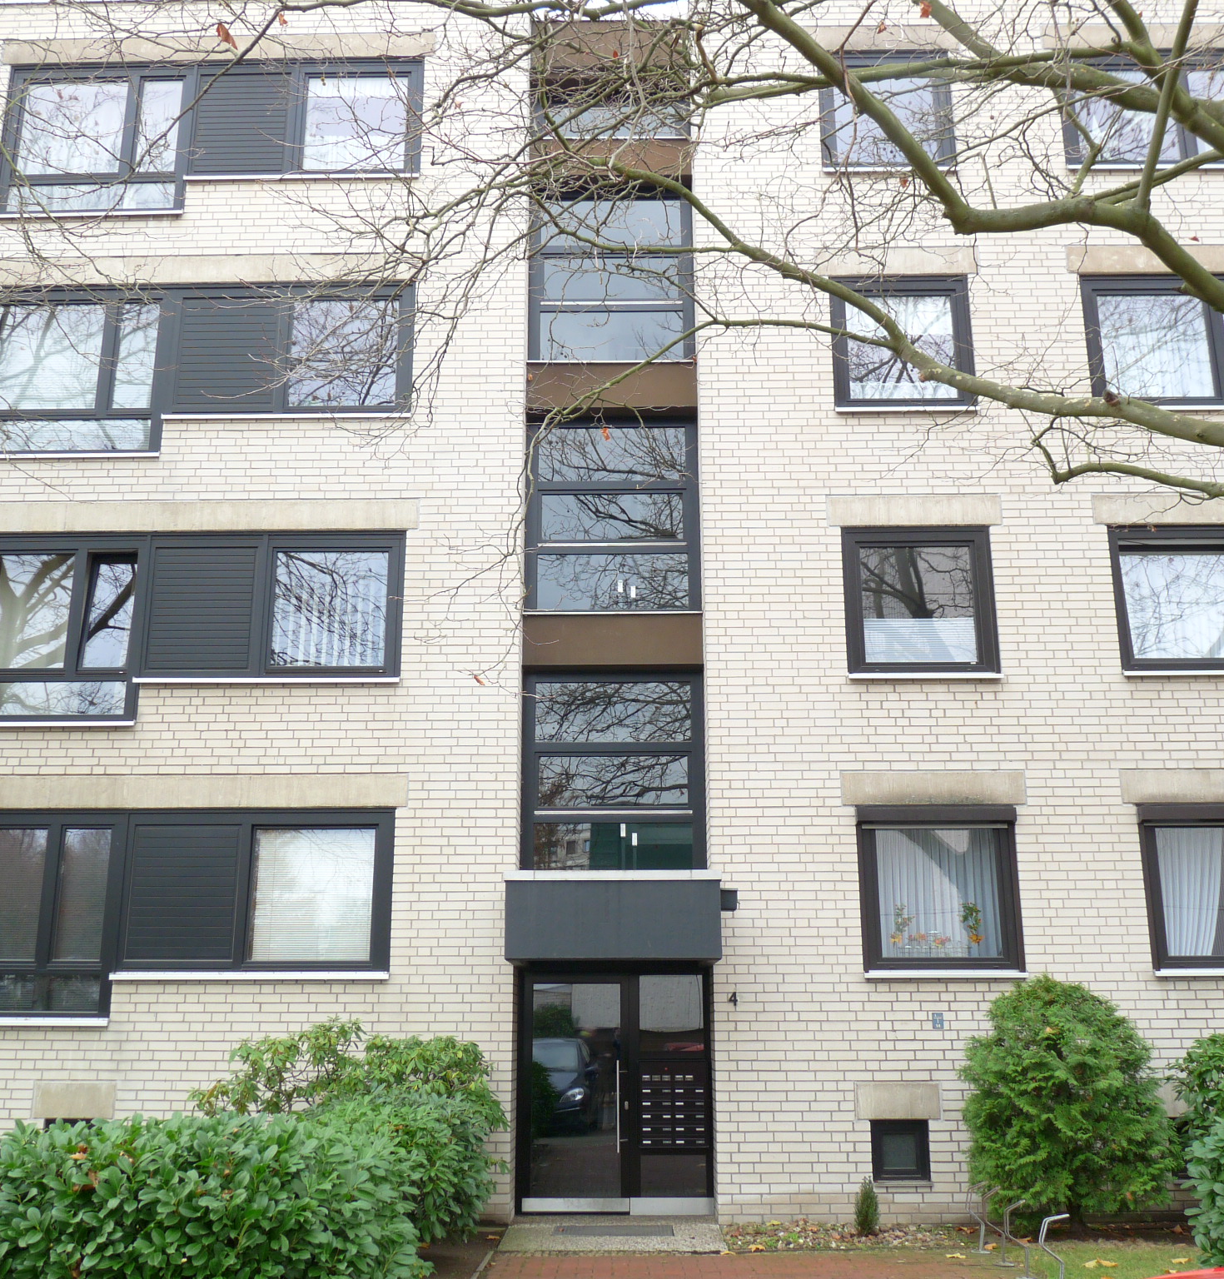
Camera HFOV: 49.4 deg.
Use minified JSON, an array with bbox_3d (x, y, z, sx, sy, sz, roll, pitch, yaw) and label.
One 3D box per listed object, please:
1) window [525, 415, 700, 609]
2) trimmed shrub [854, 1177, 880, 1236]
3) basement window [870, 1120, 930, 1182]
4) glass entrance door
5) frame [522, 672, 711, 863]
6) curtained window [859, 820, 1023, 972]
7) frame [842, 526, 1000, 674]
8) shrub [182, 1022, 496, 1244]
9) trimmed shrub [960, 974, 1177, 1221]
[{"bbox_3d":[0.010,-1.270,13.693,1.783,2.067,0.120,0,-15,1],"label":"window"},{"bbox_3d":[2.090,4.642,10.899,0.218,0.442,0.240,0,-15,1],"label":"trimmed shrub"},{"bbox_3d":[2.529,4.487,11.700,0.503,0.504,0.100,0,-15,1],"label":"basement window"},{"bbox_3d":[0.030,4.150,12.282,1.787,2.143,0.120,0,-15,1],"label":"glass entrance door"},{"bbox_3d":[0.019,1.262,12.921,1.784,1.945,0.120,0,-15,1],"label":"frame"},{"bbox_3d":[2.998,2.303,12.179,1.446,1.441,0.140,0,-15,1],"label":"curtained window"},{"bbox_3d":[2.981,-0.375,12.931,1.426,1.465,0.120,0,-15,1],"label":"frame"},{"bbox_3d":[-2.135,3.935,10.735,2.545,1.684,1.600,0,-15,1],"label":"shrub"},{"bbox_3d":[3.734,3.770,10.867,1.764,2.003,1.600,0,-15,1],"label":"trimmed shrub"}]

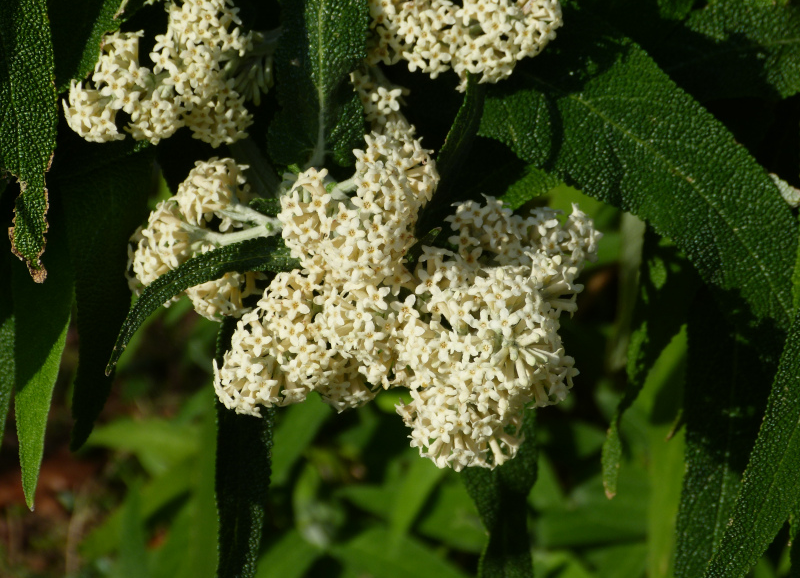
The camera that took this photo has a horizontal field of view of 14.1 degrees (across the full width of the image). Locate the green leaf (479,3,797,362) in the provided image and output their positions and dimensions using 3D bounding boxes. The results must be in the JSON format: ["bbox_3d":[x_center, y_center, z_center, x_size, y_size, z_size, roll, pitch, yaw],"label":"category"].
[{"bbox_3d":[0.063,-0.027,0.850,0.041,0.112,0.025,-41,-7,-18],"label":"green leaf"}]

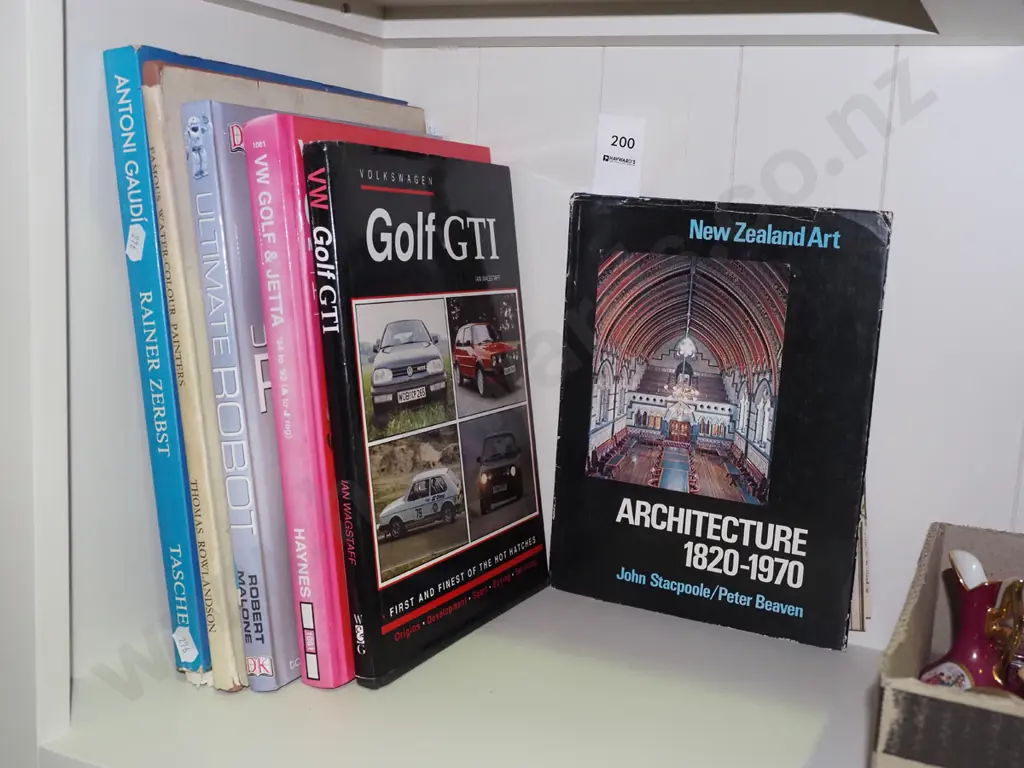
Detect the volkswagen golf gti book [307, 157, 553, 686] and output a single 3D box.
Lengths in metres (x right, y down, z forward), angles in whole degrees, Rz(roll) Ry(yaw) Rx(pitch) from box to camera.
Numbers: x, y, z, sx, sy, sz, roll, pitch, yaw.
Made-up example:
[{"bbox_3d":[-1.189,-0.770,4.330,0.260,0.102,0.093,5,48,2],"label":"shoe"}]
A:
[{"bbox_3d":[-0.040,0.008,0.622,0.015,0.261,0.195,-2,5,27],"label":"volkswagen golf gti book"}]

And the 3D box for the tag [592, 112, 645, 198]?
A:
[{"bbox_3d":[0.065,-0.134,0.695,0.030,0.060,0.003,10,15,19],"label":"tag"}]

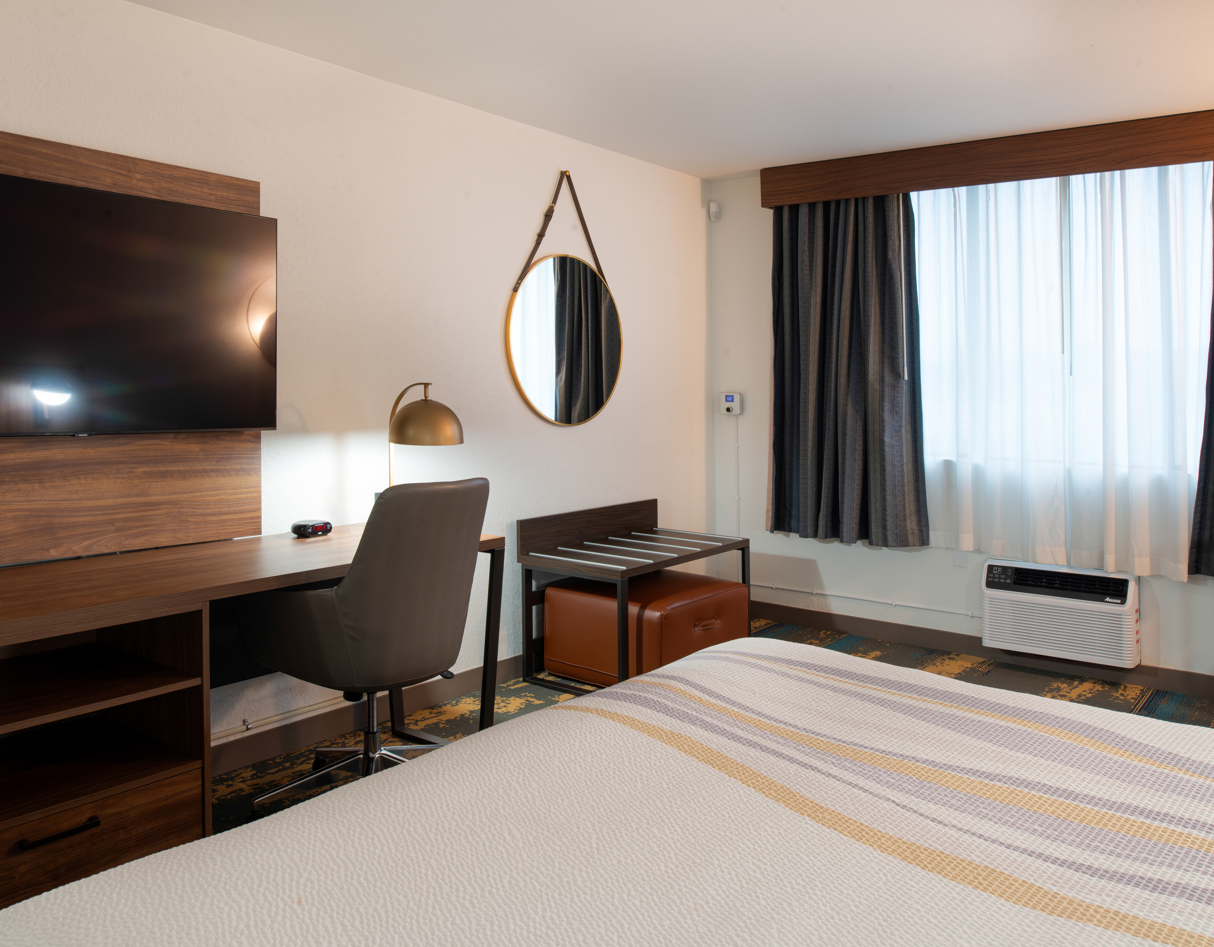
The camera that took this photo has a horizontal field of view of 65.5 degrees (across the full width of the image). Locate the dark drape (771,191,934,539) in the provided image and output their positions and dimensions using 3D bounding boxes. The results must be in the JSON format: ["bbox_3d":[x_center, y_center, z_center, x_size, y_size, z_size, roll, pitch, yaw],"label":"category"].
[{"bbox_3d":[1.237,-0.539,4.764,0.870,1.771,0.142,5,7,35],"label":"dark drape"}]

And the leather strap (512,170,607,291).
[{"bbox_3d":[-0.190,-1.051,4.141,0.041,0.551,0.607,6,7,40],"label":"leather strap"}]

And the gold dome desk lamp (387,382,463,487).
[{"bbox_3d":[-0.663,-0.054,3.304,0.349,0.531,0.265,5,7,37],"label":"gold dome desk lamp"}]

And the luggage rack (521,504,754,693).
[{"bbox_3d":[0.154,0.541,4.351,0.546,0.708,1.042,5,7,37],"label":"luggage rack"}]

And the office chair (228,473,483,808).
[{"bbox_3d":[-0.715,0.510,2.835,0.688,1.022,0.668,5,6,34],"label":"office chair"}]

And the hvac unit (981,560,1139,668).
[{"bbox_3d":[2.092,0.633,4.366,0.648,0.410,0.121,5,7,35],"label":"hvac unit"}]

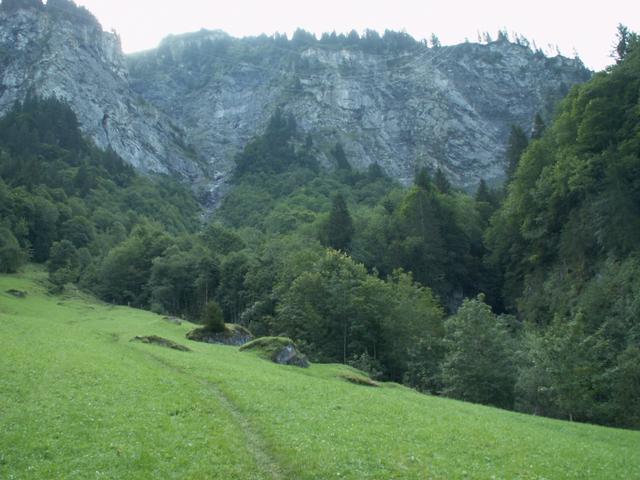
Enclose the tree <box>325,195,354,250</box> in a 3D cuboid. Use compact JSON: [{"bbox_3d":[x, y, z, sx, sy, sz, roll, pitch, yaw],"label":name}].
[{"bbox_3d":[4.520,-2.560,149.110,7.000,17.000,7.000,0,-6,0],"label":"tree"}]

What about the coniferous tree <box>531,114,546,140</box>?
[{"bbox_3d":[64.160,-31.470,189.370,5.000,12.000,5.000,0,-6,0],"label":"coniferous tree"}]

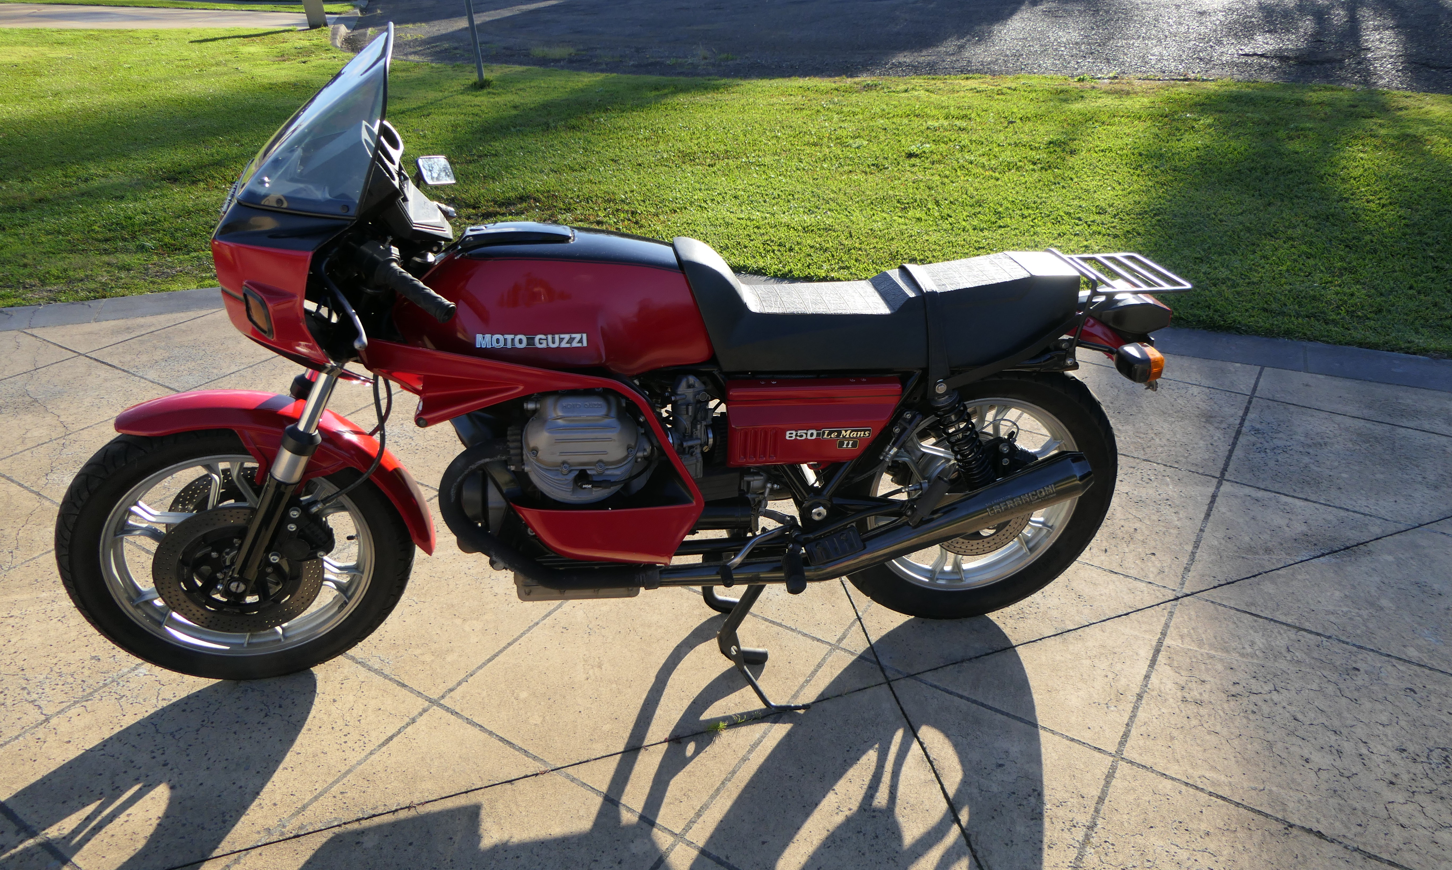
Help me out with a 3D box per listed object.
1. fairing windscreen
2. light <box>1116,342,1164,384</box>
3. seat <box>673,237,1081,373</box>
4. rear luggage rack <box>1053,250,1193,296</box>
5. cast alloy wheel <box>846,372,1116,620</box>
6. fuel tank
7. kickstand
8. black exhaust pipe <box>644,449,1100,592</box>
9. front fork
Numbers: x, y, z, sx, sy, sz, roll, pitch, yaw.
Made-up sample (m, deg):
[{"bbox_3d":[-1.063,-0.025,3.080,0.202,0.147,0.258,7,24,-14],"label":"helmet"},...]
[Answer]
[{"bbox_3d":[-0.671,-0.522,1.568,0.290,0.280,0.410,-8,32,-15],"label":"fairing windscreen"},{"bbox_3d":[0.790,-0.138,1.855,0.084,0.072,0.070,-4,27,-8],"label":"light"},{"bbox_3d":[0.282,-0.289,1.880,0.785,0.228,0.260,-4,27,-8],"label":"seat"},{"bbox_3d":[0.783,-0.337,1.944,0.218,0.050,0.224,-4,27,-8],"label":"rear luggage rack"},{"bbox_3d":[0.539,0.129,2.133,0.656,0.656,0.112,-4,27,-8],"label":"cast alloy wheel"},{"bbox_3d":[-0.315,-0.262,1.787,0.575,0.270,0.300,-4,27,-8],"label":"fuel tank"},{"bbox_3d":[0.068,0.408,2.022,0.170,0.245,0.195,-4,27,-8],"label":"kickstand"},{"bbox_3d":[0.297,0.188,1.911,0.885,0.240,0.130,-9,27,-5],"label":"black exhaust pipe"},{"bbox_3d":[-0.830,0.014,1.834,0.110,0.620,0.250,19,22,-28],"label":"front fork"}]

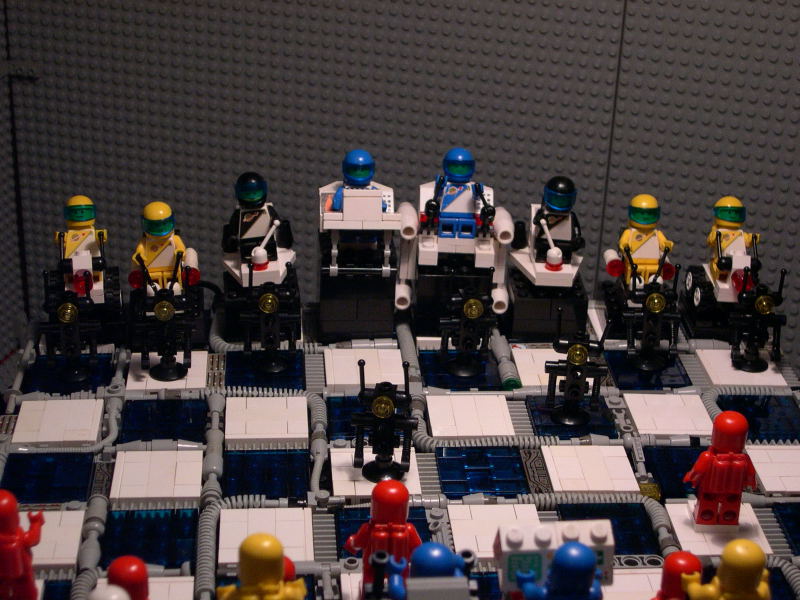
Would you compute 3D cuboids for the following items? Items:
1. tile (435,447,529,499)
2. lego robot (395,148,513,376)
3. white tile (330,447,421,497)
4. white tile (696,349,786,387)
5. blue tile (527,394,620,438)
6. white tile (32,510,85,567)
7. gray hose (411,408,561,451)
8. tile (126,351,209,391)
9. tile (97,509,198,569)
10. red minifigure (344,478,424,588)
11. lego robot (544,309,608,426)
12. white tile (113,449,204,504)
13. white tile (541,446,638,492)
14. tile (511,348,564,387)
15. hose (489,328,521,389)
[{"bbox_3d":[0.031,0.065,0.577,0.032,0.004,0.032,0,26,-5],"label":"tile"},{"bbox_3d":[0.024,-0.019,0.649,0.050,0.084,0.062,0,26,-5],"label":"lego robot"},{"bbox_3d":[-0.009,0.066,0.581,0.032,0.004,0.032,0,27,-5],"label":"white tile"},{"bbox_3d":[0.144,0.030,0.658,0.032,0.003,0.032,0,26,-5],"label":"white tile"},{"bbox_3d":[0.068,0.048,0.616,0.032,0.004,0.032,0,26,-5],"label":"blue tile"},{"bbox_3d":[-0.127,0.084,0.535,0.032,0.004,0.032,0,27,-5],"label":"white tile"},{"bbox_3d":[0.032,0.050,0.604,0.058,0.007,0.031,0,26,-5],"label":"gray hose"},{"bbox_3d":[-0.095,0.030,0.638,0.032,0.003,0.032,0,26,-5],"label":"tile"},{"bbox_3d":[-0.086,0.083,0.531,0.032,0.004,0.032,0,26,-5],"label":"tile"},{"bbox_3d":[-0.005,0.077,0.501,0.025,0.043,0.016,0,27,-5],"label":"red minifigure"},{"bbox_3d":[0.069,0.026,0.613,0.024,0.046,0.017,3,26,2],"label":"lego robot"},{"bbox_3d":[-0.089,0.065,0.567,0.032,0.003,0.032,0,26,-5],"label":"white tile"},{"bbox_3d":[0.071,0.065,0.580,0.032,0.003,0.032,0,26,-5],"label":"white tile"},{"bbox_3d":[0.066,0.030,0.658,0.032,0.004,0.032,0,27,-5],"label":"tile"},{"bbox_3d":[0.044,0.024,0.658,0.009,0.009,0.049,0,26,-5],"label":"hose"}]

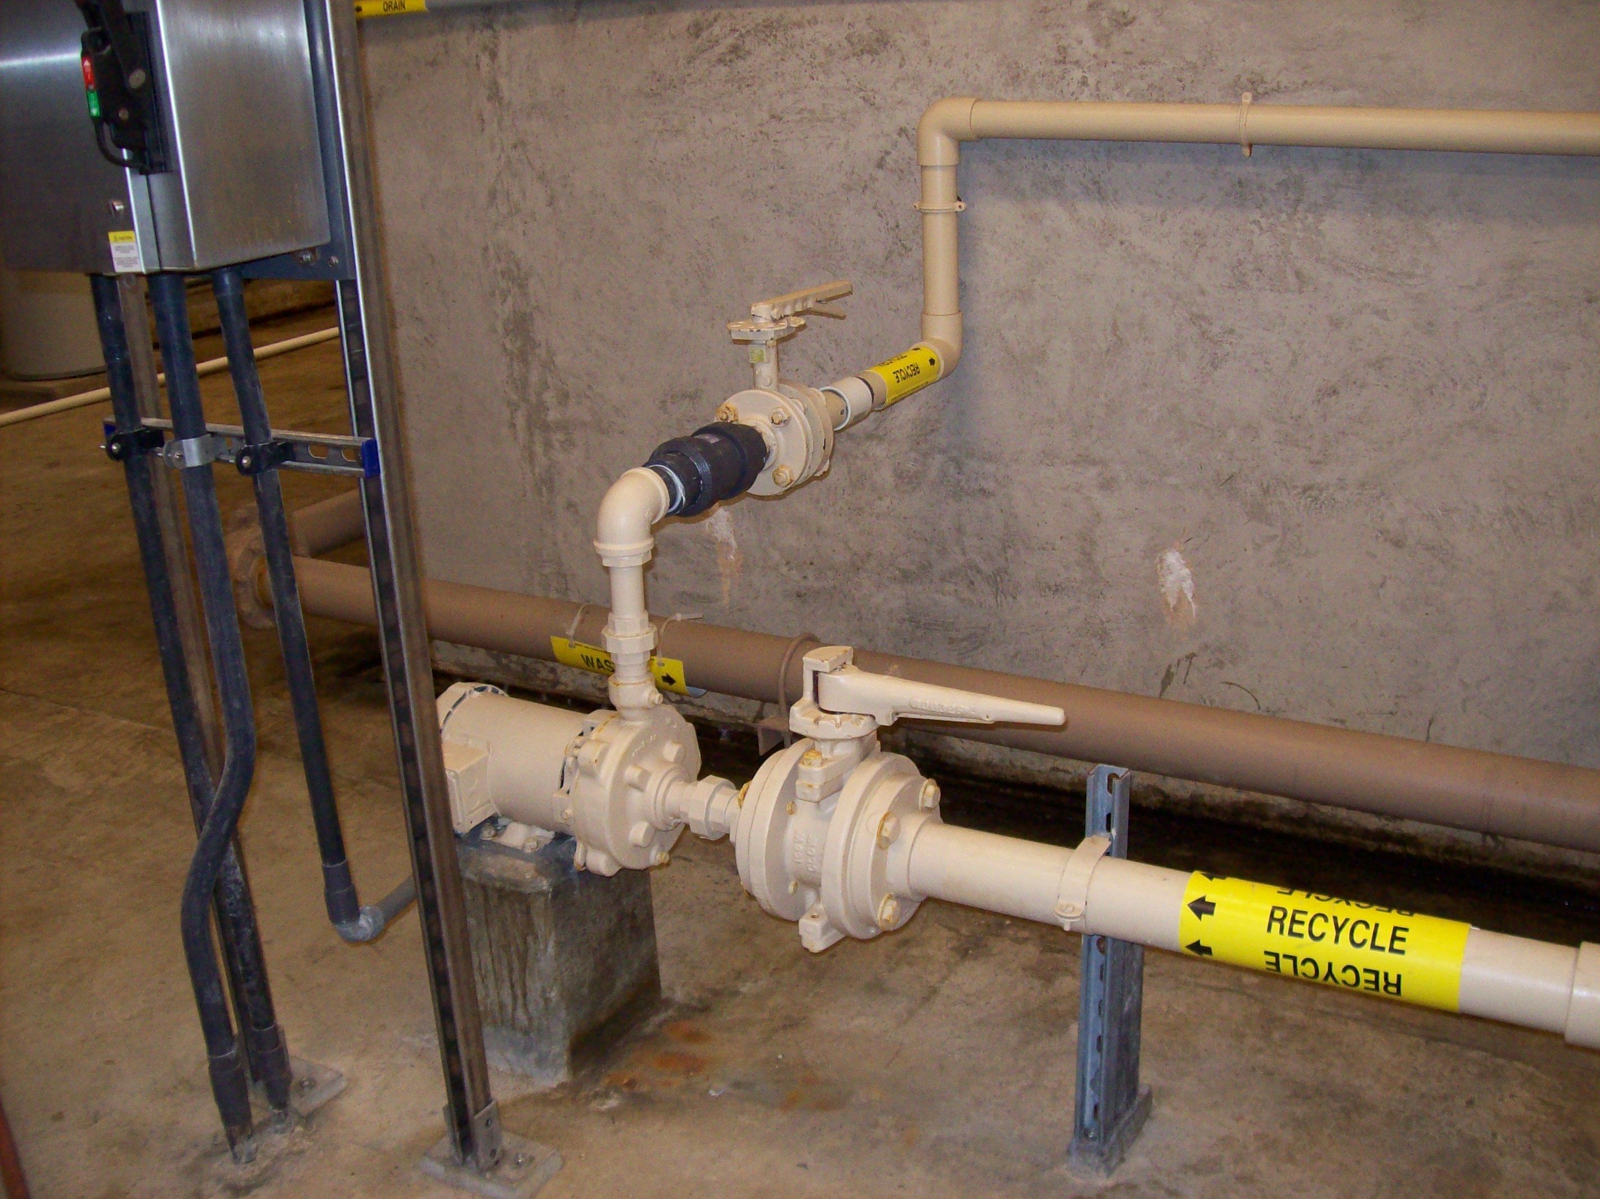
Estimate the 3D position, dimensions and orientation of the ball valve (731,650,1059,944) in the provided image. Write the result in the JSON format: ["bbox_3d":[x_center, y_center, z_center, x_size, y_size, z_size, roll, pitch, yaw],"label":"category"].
[{"bbox_3d":[0.136,0.249,1.977,0.373,0.389,0.239,9,23,27],"label":"ball valve"}]

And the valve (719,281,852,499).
[{"bbox_3d":[0.000,-0.312,2.393,0.155,0.287,0.323,9,23,27],"label":"valve"}]

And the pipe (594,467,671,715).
[{"bbox_3d":[-0.205,-0.018,2.079,0.072,0.295,0.092,9,23,27],"label":"pipe"}]

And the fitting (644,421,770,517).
[{"bbox_3d":[-0.134,-0.168,2.179,0.104,0.104,0.244,9,23,27],"label":"fitting"}]

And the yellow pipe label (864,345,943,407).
[{"bbox_3d":[0.164,-0.357,2.687,0.066,0.066,0.202,9,23,27],"label":"yellow pipe label"}]

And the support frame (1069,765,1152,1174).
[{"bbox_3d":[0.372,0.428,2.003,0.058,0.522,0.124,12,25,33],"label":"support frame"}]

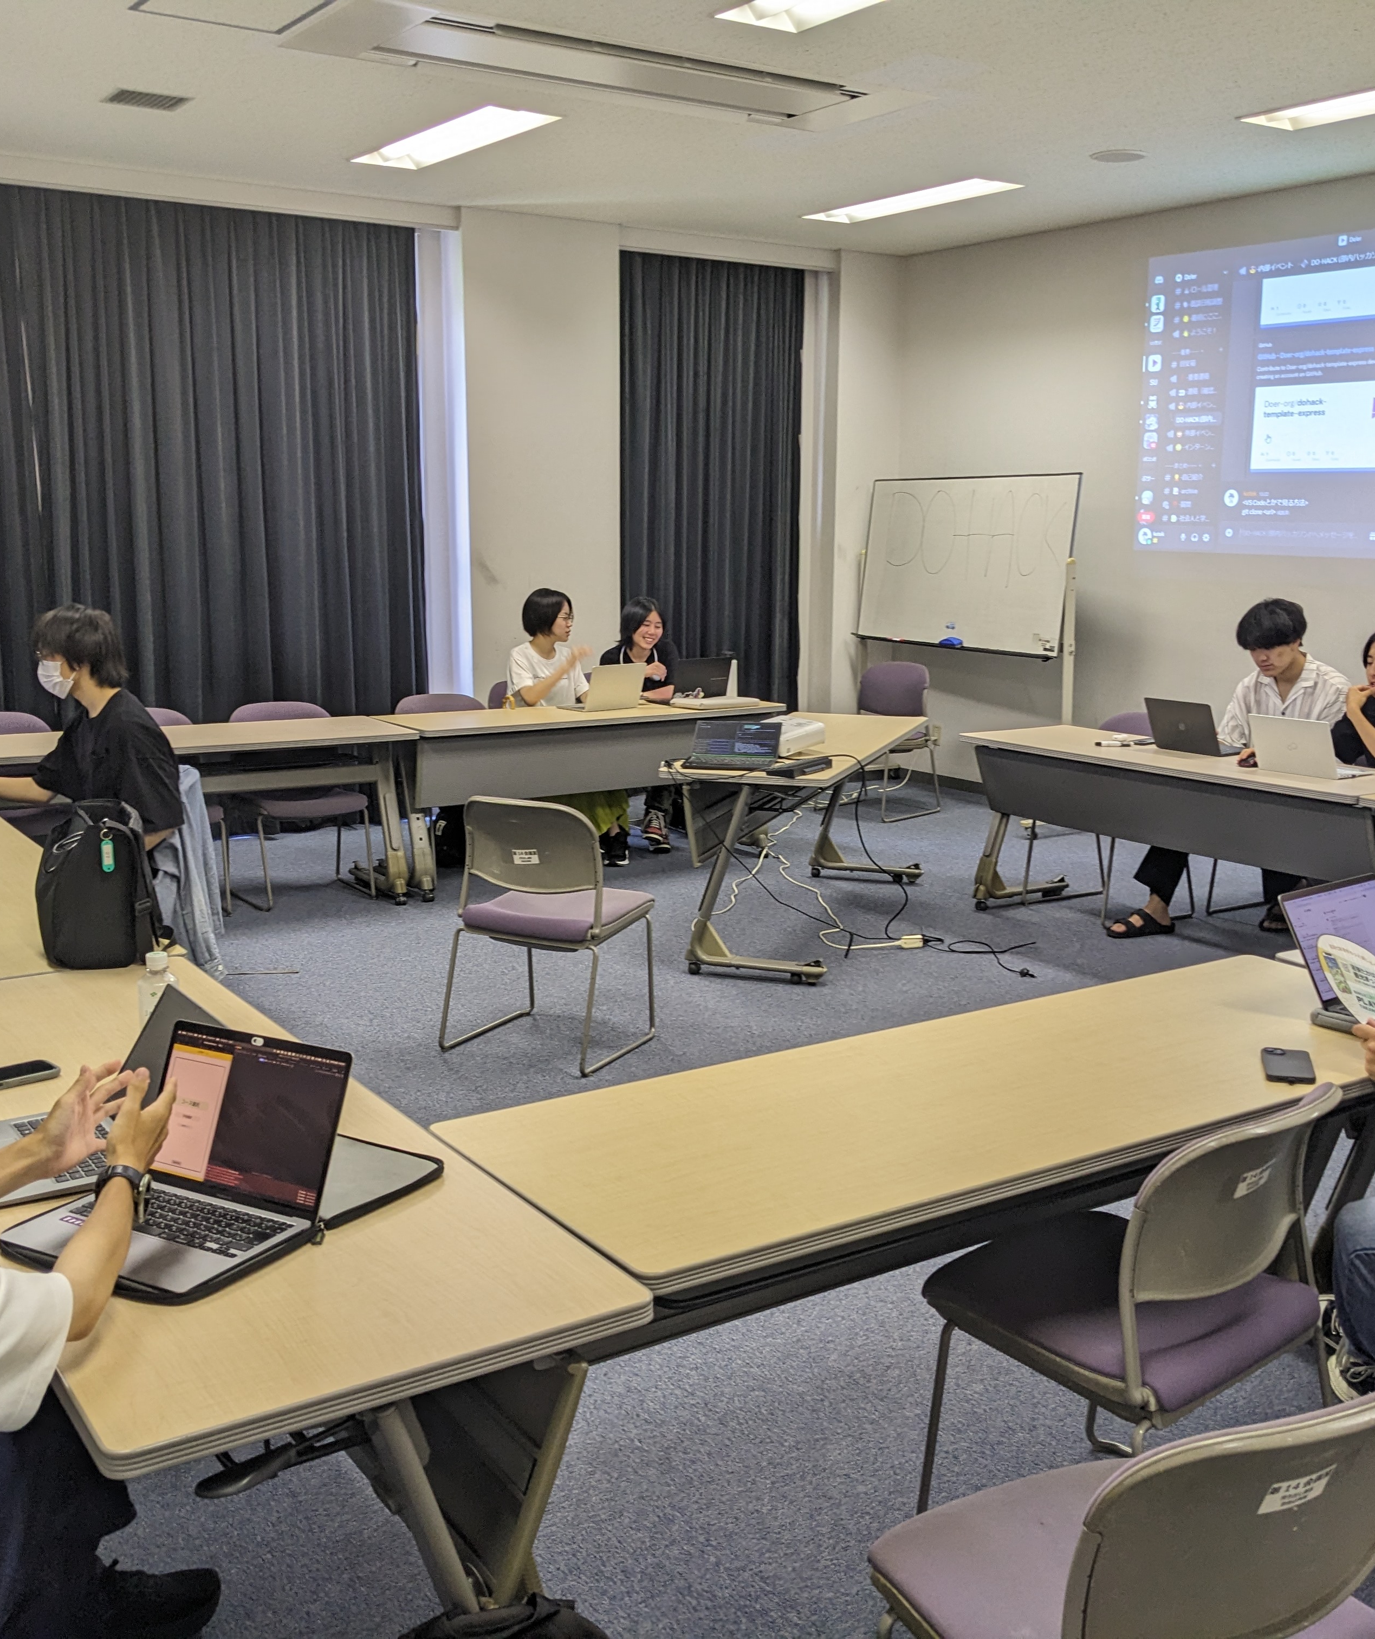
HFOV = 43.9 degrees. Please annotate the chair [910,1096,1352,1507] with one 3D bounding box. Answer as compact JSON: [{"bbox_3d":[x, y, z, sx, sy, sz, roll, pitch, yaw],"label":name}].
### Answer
[{"bbox_3d":[0.698,0.770,2.584,0.490,0.775,0.510,-9,14,-40],"label":"chair"}]

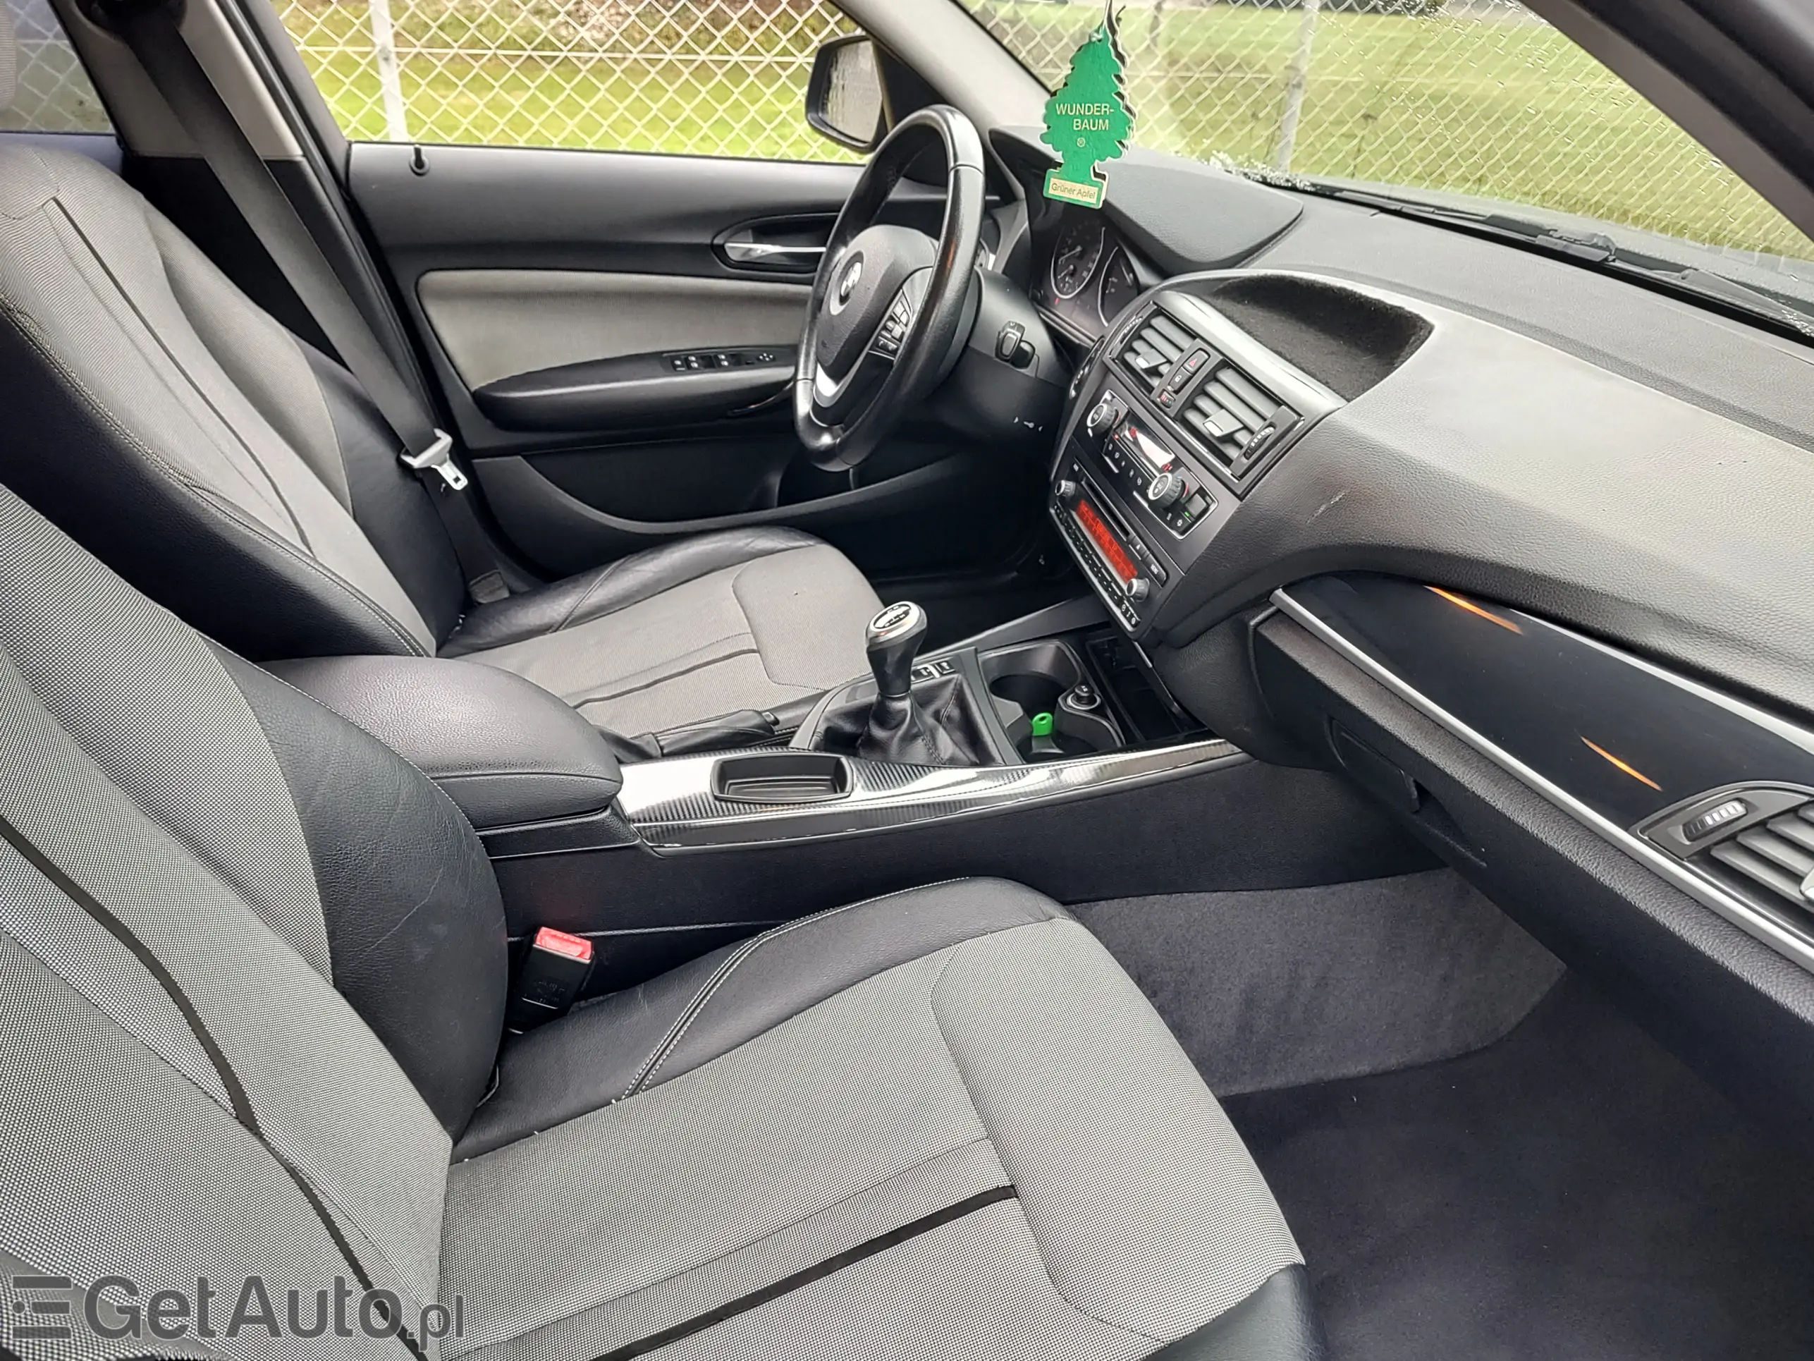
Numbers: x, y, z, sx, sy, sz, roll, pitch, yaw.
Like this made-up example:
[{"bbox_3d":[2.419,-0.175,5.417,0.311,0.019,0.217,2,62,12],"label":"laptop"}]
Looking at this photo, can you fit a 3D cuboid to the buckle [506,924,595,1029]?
[{"bbox_3d":[-0.276,0.230,0.908,0.042,0.090,0.025,17,23,-30],"label":"buckle"}]

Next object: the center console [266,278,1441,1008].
[{"bbox_3d":[-0.062,-0.021,1.024,1.020,0.540,0.270,-9,33,-17],"label":"center console"}]

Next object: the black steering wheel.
[{"bbox_3d":[-0.009,-0.398,1.263,0.090,0.375,0.375,12,25,-28],"label":"black steering wheel"}]

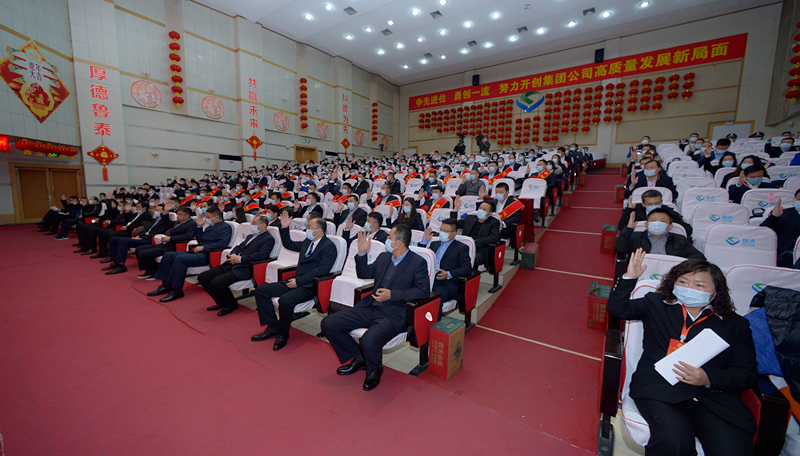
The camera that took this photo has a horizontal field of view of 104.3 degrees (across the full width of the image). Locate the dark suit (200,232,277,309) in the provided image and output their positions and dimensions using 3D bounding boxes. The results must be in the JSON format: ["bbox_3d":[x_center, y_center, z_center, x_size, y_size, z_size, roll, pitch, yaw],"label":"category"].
[{"bbox_3d":[-1.986,0.493,4.111,0.647,0.925,0.801,5,8,34],"label":"dark suit"}]

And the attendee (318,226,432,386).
[{"bbox_3d":[-0.154,0.584,2.787,0.729,1.207,0.904,5,8,34],"label":"attendee"}]

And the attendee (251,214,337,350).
[{"bbox_3d":[-1.132,0.473,3.413,0.740,1.253,0.971,5,8,34],"label":"attendee"}]

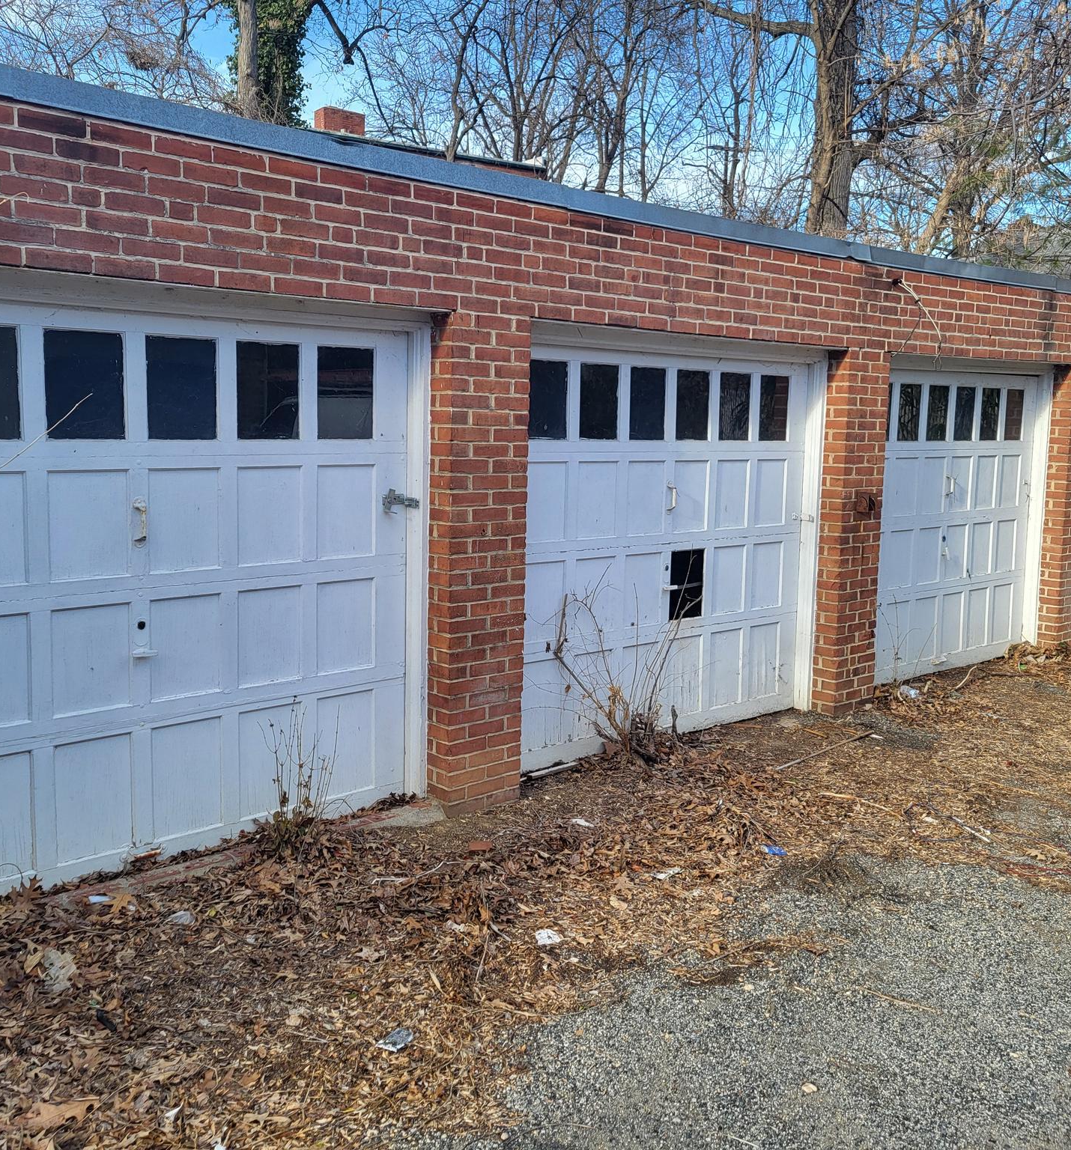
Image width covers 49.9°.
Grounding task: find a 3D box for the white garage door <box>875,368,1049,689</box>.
[{"bbox_3d":[2.879,-0.359,8.117,2.434,2.111,0.080,-6,10,-41],"label":"white garage door"}]

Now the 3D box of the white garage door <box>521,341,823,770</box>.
[{"bbox_3d":[0.700,-0.120,6.189,2.434,2.088,0.080,-6,10,-41],"label":"white garage door"}]

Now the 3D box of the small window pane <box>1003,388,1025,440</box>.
[{"bbox_3d":[3.571,-1.186,8.606,0.276,0.371,0.030,-6,10,-41],"label":"small window pane"}]

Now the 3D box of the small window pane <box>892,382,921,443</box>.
[{"bbox_3d":[2.499,-1.077,7.656,0.281,0.371,0.030,-6,10,-41],"label":"small window pane"}]

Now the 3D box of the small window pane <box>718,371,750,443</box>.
[{"bbox_3d":[1.126,-0.938,6.440,0.279,0.371,0.030,-6,10,-41],"label":"small window pane"}]

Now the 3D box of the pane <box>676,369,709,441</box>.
[{"bbox_3d":[0.858,-0.911,6.202,0.279,0.371,0.030,-6,10,-41],"label":"pane"}]

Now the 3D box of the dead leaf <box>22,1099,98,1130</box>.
[{"bbox_3d":[-1.172,1.316,2.816,0.171,0.020,0.112,1,8,1],"label":"dead leaf"}]

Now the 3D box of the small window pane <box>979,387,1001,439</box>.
[{"bbox_3d":[3.305,-1.159,8.370,0.279,0.371,0.030,-6,10,-41],"label":"small window pane"}]

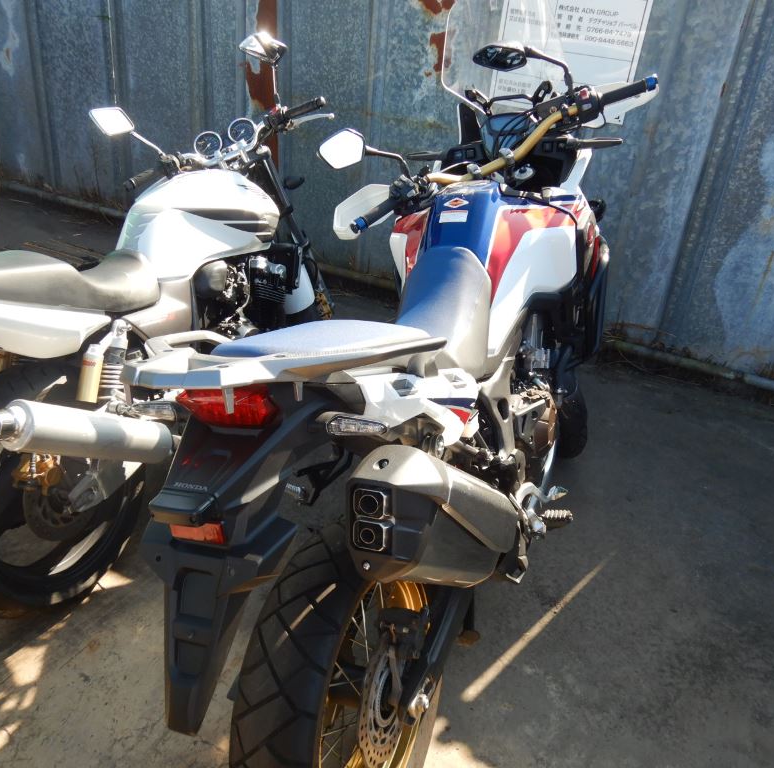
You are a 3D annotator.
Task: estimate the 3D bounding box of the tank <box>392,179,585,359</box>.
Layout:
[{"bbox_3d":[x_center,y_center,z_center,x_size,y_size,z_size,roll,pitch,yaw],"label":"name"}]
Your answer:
[{"bbox_3d":[0.169,-0.303,1.690,0.490,0.340,0.500,3,24,24],"label":"tank"}]

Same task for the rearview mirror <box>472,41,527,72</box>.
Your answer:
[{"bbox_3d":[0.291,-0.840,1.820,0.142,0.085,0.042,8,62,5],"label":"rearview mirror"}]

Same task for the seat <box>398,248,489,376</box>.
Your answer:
[{"bbox_3d":[0.092,-0.146,1.535,0.275,0.190,0.440,3,24,24],"label":"seat"}]

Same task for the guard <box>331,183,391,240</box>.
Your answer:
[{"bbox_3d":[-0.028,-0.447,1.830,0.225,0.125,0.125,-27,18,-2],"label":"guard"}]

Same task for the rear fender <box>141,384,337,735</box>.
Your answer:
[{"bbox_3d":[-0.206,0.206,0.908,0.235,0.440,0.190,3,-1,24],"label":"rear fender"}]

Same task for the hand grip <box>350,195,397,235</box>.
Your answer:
[{"bbox_3d":[-0.029,-0.424,1.786,0.150,0.037,0.037,-34,19,-17],"label":"hand grip"}]

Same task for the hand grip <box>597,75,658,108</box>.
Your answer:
[{"bbox_3d":[0.628,-0.766,1.847,0.142,0.036,0.036,-14,20,16],"label":"hand grip"}]

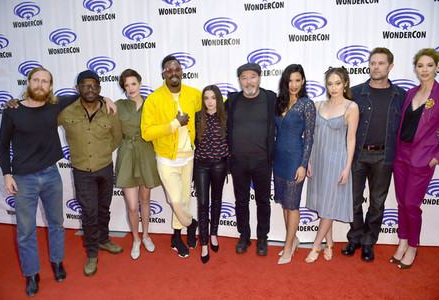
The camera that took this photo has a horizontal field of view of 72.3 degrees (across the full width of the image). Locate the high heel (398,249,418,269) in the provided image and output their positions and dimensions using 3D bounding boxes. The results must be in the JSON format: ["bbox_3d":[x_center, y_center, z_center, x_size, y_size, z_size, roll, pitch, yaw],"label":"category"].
[{"bbox_3d":[1.667,0.949,2.664,0.215,0.130,0.082,-7,11,-31],"label":"high heel"}]

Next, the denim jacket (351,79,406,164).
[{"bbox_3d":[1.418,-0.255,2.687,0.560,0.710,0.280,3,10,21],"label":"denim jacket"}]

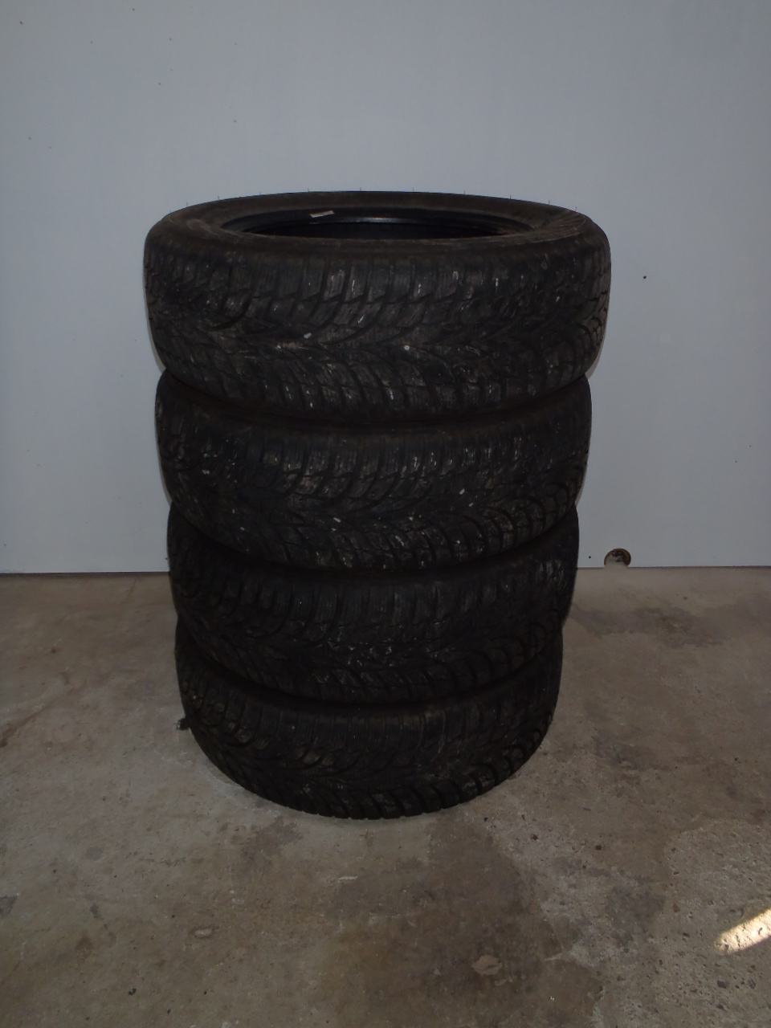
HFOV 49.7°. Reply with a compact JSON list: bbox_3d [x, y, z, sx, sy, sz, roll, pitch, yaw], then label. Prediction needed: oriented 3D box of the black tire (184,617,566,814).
[{"bbox_3d":[-0.025,0.222,1.406,0.632,0.196,0.632,0,26,0],"label":"black tire"}]

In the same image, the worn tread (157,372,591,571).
[{"bbox_3d":[-0.015,-0.139,1.238,0.634,0.200,0.634,1,26,0],"label":"worn tread"}]

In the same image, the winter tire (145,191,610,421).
[{"bbox_3d":[-0.009,-0.320,1.171,0.632,0.196,0.632,0,26,0],"label":"winter tire"}]

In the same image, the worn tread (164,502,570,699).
[{"bbox_3d":[-0.018,0.044,1.312,0.634,0.200,0.634,1,26,0],"label":"worn tread"}]

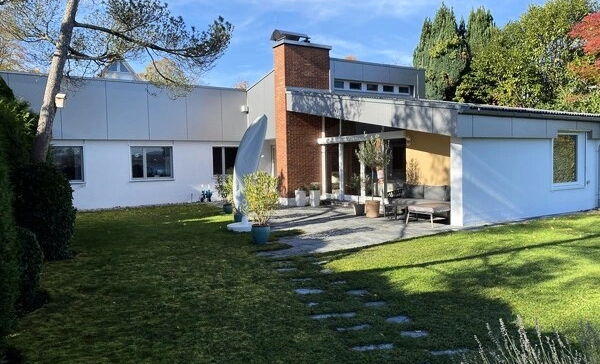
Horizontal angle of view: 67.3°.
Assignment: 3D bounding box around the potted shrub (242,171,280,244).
[{"bbox_3d":[-0.752,0.491,8.620,0.686,1.390,0.665,-1,3,0],"label":"potted shrub"}]

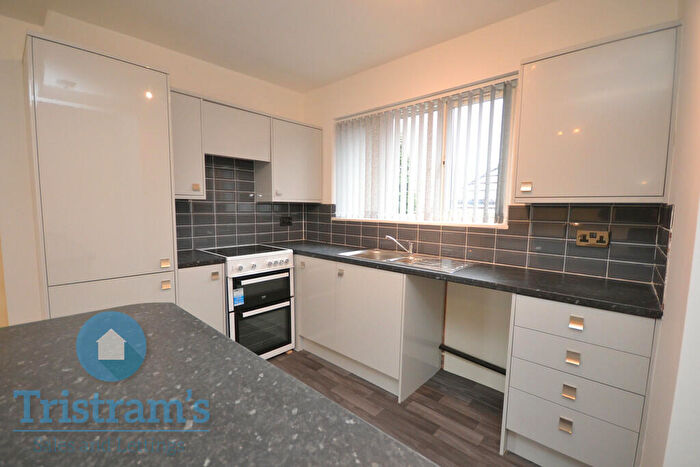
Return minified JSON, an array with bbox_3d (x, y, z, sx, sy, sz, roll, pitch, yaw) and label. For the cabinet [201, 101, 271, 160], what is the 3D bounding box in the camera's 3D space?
[{"bbox_3d":[-1.004,-0.823,2.482,0.305,0.406,0.595,5,6,40],"label":"cabinet"}]

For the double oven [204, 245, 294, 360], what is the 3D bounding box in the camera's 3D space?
[{"bbox_3d":[-0.903,0.597,2.537,0.585,0.916,0.602,5,6,40],"label":"double oven"}]

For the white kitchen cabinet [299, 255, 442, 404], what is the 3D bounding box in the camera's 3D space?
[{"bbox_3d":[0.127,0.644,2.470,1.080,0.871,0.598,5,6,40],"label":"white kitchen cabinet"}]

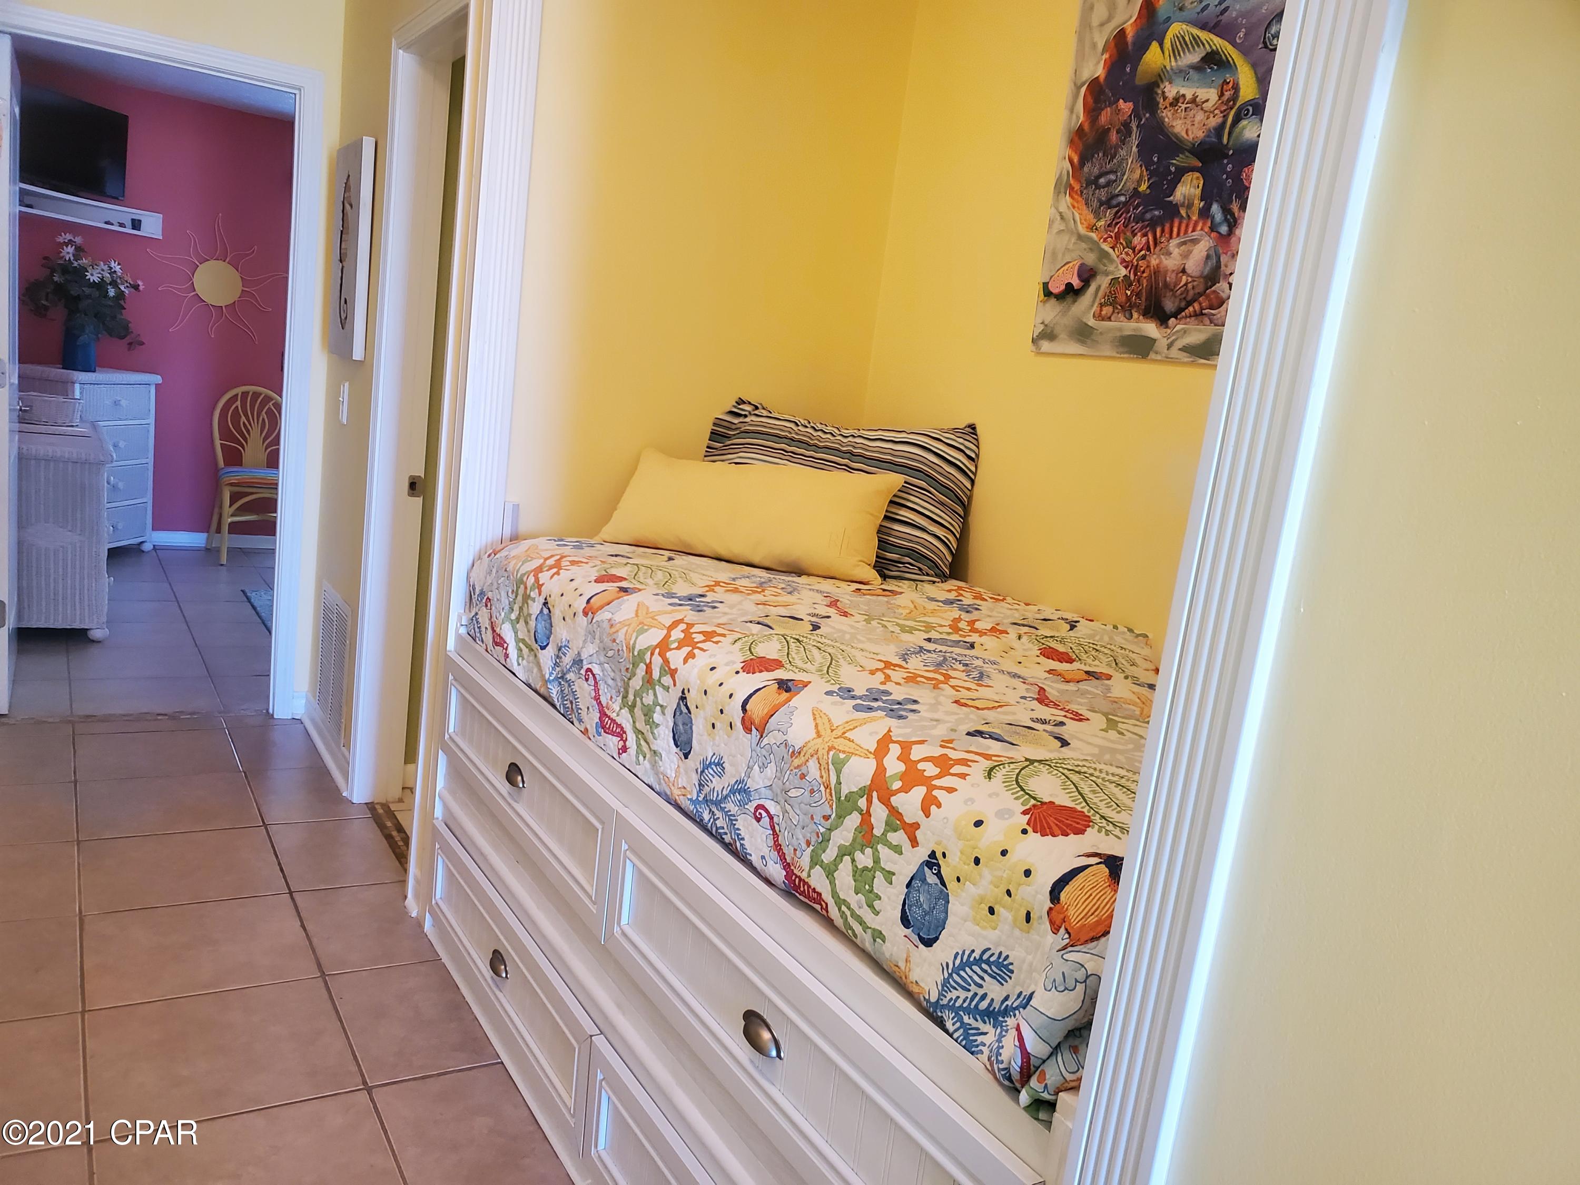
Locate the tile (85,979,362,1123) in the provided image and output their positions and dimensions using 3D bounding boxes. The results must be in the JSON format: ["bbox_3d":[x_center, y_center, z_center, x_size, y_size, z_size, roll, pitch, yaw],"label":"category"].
[{"bbox_3d":[-1.043,0.841,2.175,0.420,0.012,0.420,1,11,-32],"label":"tile"}]

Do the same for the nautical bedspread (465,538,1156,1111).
[{"bbox_3d":[0.203,0.192,2.088,1.001,0.254,1.874,1,12,-32],"label":"nautical bedspread"}]

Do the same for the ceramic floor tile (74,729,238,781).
[{"bbox_3d":[-1.933,0.498,3.632,0.430,0.010,0.418,1,12,-32],"label":"ceramic floor tile"}]

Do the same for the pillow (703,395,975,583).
[{"bbox_3d":[0.102,-0.239,2.727,0.580,0.370,0.170,9,-3,9],"label":"pillow"}]

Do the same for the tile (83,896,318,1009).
[{"bbox_3d":[-1.258,0.756,2.526,0.420,0.012,0.420,1,11,-32],"label":"tile"}]

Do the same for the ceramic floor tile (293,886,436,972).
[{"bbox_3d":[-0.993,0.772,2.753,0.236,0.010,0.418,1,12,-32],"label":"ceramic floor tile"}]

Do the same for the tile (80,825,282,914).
[{"bbox_3d":[-1.498,0.678,2.927,0.430,0.010,0.418,1,12,-32],"label":"tile"}]

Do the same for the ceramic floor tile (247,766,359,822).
[{"bbox_3d":[-1.407,0.587,3.427,0.257,0.012,0.420,1,11,-32],"label":"ceramic floor tile"}]

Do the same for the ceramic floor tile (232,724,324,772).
[{"bbox_3d":[-1.647,0.502,3.810,0.232,0.010,0.418,1,12,-32],"label":"ceramic floor tile"}]

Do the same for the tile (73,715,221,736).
[{"bbox_3d":[-2.084,0.433,3.872,0.420,0.012,0.184,1,11,-32],"label":"tile"}]

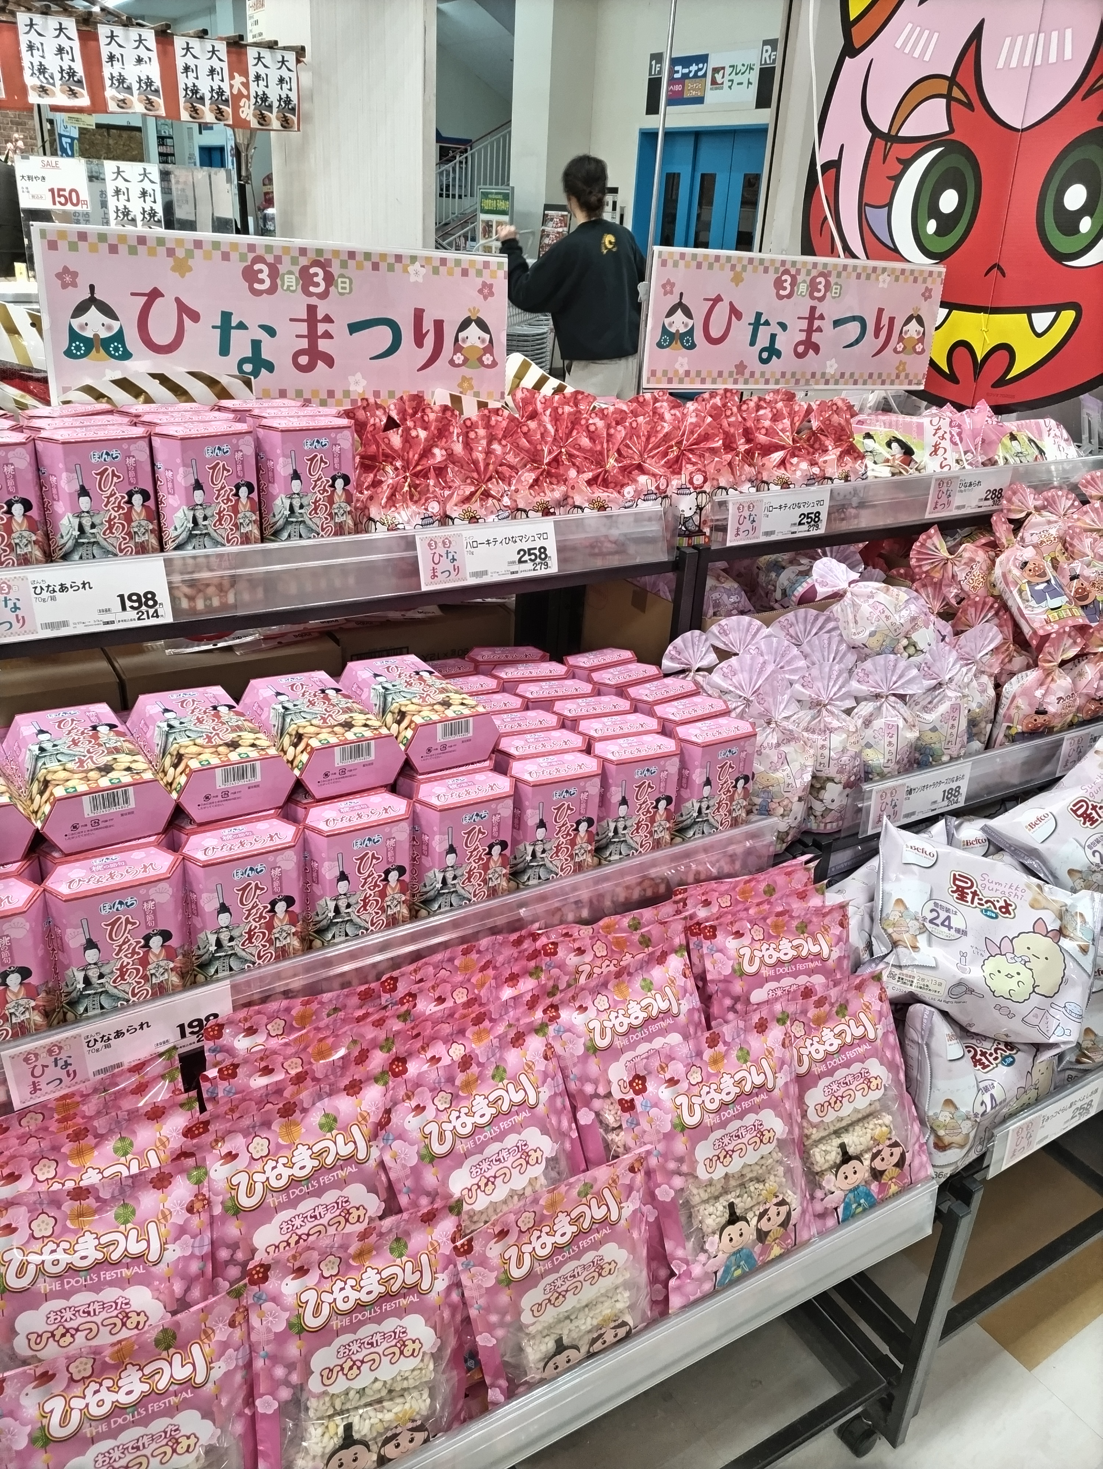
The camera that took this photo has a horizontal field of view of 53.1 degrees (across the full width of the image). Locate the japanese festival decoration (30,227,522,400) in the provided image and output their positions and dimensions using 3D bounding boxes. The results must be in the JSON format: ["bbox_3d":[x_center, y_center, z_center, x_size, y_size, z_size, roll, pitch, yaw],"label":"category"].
[{"bbox_3d":[-0.315,-0.505,1.371,0.580,0.200,0.008,-10,25,-27],"label":"japanese festival decoration"}]

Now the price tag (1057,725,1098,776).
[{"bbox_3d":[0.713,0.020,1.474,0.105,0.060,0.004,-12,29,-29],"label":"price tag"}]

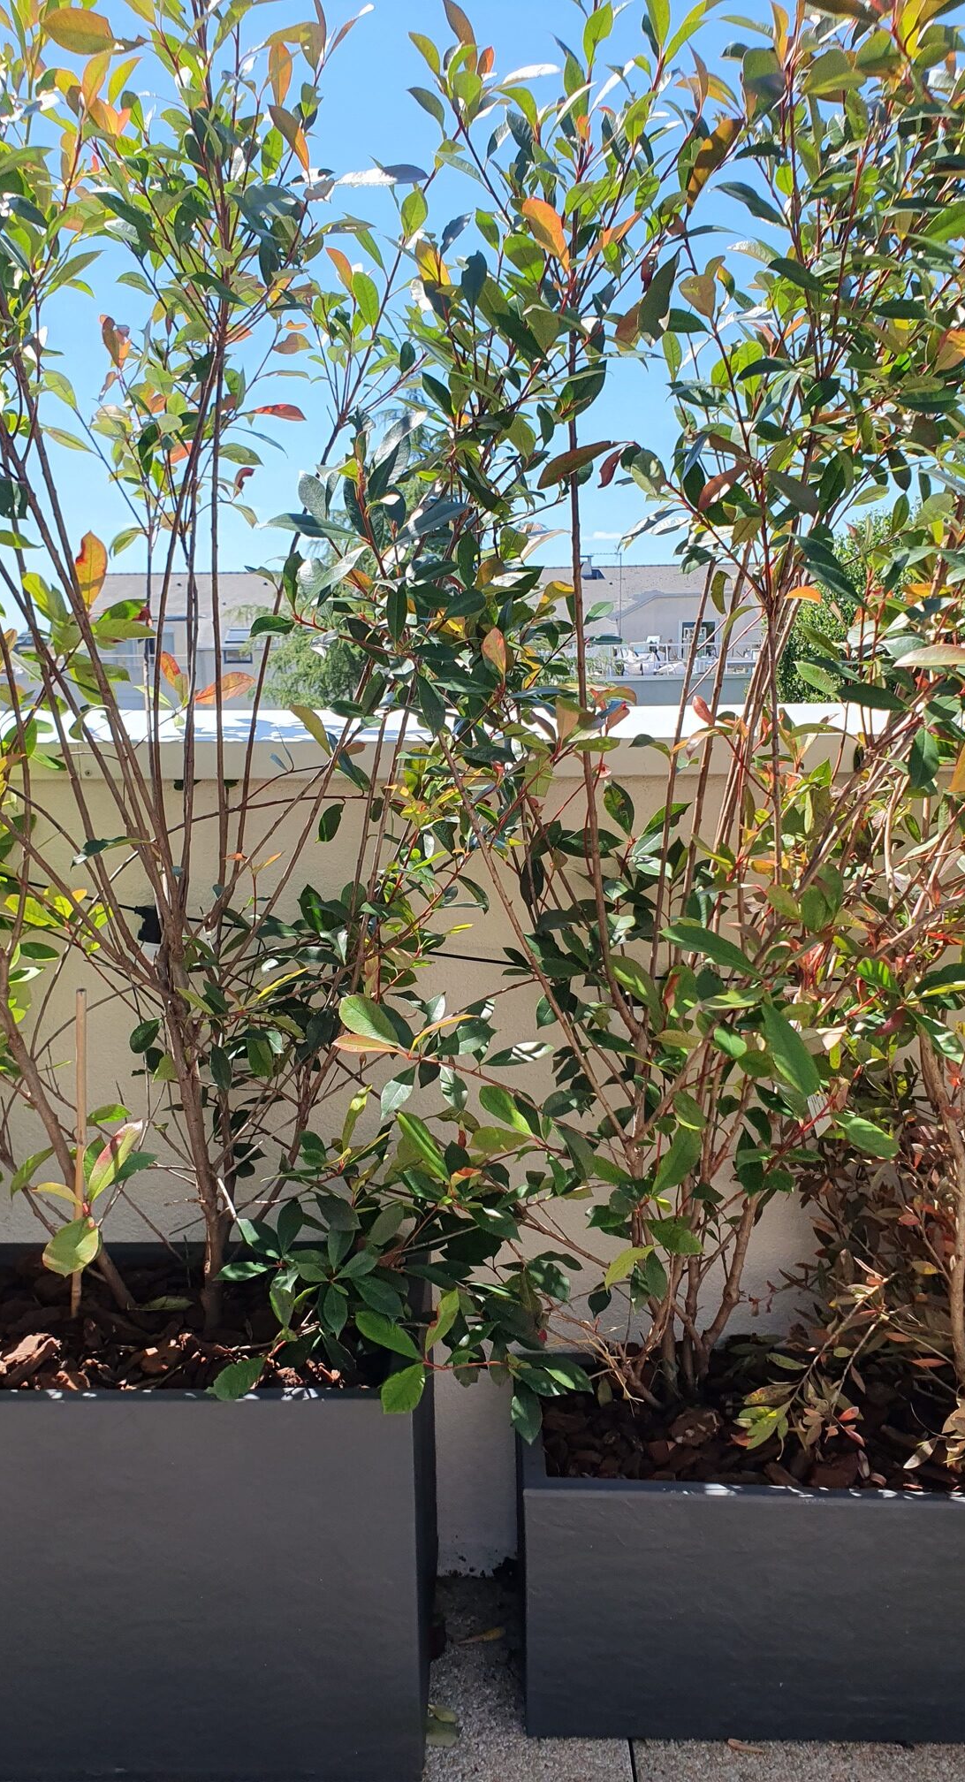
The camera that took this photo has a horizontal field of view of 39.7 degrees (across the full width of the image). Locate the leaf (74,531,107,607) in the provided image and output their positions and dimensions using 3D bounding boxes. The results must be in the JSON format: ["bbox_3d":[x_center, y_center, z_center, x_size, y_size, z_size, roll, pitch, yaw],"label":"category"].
[{"bbox_3d":[-0.402,-0.329,1.370,0.034,0.078,0.015,1,0,-17],"label":"leaf"}]

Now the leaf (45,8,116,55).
[{"bbox_3d":[-0.370,-0.789,1.230,0.071,0.040,0.015,15,29,0],"label":"leaf"}]

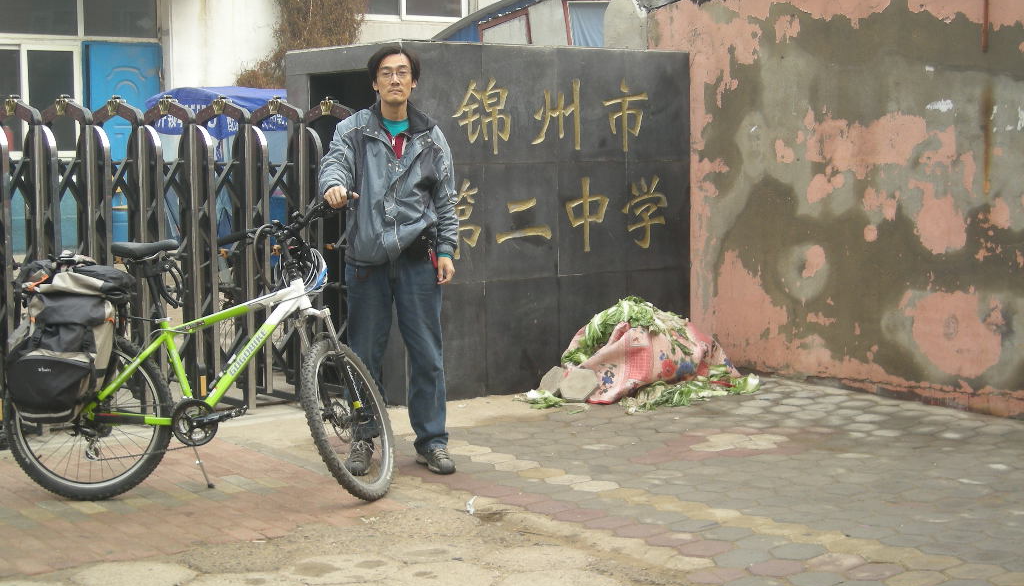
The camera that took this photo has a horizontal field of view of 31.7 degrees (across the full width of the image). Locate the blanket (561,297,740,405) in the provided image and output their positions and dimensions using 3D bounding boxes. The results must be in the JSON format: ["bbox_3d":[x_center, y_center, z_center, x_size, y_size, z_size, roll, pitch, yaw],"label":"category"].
[{"bbox_3d":[0.777,0.315,10.050,0.880,0.500,0.600,-4,6,-38],"label":"blanket"}]

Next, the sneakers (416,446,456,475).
[{"bbox_3d":[-0.321,0.704,7.580,0.110,0.110,0.290,-2,5,-18],"label":"sneakers"}]

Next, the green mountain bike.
[{"bbox_3d":[-1.214,0.222,7.100,1.540,1.160,0.580,0,4,4],"label":"green mountain bike"}]

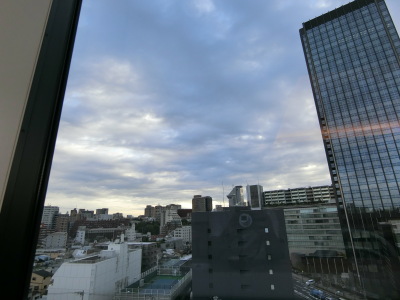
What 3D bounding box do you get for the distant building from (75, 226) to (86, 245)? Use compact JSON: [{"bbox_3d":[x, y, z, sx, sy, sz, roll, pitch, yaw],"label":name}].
[{"bbox_3d":[-142.590,102.570,262.210,11.500,22.000,9.500,3,-19,-14],"label":"distant building"}]

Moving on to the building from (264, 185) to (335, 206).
[{"bbox_3d":[92.120,42.930,201.260,64.000,17.900,12.000,-12,-22,30],"label":"building"}]

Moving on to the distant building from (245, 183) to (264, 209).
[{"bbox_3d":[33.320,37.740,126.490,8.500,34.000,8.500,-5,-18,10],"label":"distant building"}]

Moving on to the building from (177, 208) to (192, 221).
[{"bbox_3d":[-23.530,103.230,343.490,26.200,19.900,18.000,-2,-19,4],"label":"building"}]

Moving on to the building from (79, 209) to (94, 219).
[{"bbox_3d":[-247.890,146.130,477.620,28.000,32.000,18.000,5,-19,-19],"label":"building"}]

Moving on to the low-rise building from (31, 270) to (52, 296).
[{"bbox_3d":[-63.300,51.710,84.470,7.200,8.200,6.800,-5,-18,10],"label":"low-rise building"}]

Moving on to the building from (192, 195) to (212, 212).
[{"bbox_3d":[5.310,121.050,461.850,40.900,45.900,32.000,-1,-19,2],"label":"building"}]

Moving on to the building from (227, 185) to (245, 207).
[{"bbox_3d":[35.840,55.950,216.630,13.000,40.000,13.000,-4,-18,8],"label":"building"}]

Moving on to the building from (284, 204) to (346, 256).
[{"bbox_3d":[79.800,57.690,153.490,42.800,32.400,20.000,-8,-21,21],"label":"building"}]

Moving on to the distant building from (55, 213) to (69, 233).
[{"bbox_3d":[-167.900,90.780,266.760,15.300,27.700,16.000,11,-22,-29],"label":"distant building"}]

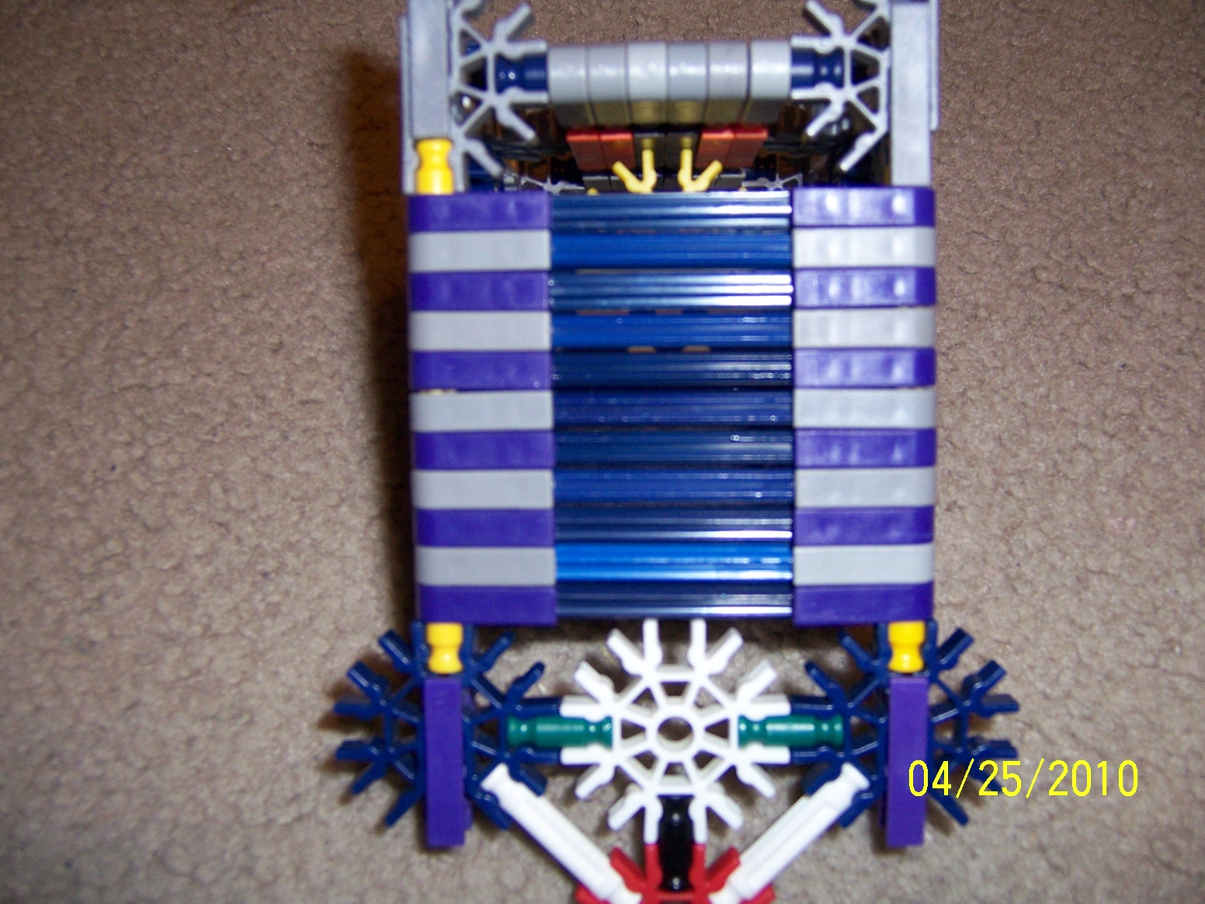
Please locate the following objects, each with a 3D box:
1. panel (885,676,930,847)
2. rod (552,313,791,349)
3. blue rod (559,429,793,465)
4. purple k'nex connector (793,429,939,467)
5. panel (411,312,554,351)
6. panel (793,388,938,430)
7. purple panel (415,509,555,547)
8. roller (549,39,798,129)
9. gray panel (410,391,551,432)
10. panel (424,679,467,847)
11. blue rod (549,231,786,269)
[{"bbox_3d":[0.049,0.049,0.193,0.006,0.018,0.028,0,94,1],"label":"panel"},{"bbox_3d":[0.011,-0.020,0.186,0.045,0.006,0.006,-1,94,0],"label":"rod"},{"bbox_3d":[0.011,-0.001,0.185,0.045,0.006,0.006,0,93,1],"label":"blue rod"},{"bbox_3d":[0.041,-0.001,0.187,0.022,0.015,0.006,0,94,1],"label":"purple k'nex connector"},{"bbox_3d":[-0.019,-0.019,0.186,0.022,0.012,0.006,-1,94,0],"label":"panel"},{"bbox_3d":[0.041,-0.007,0.183,0.022,0.009,0.006,-1,94,0],"label":"panel"},{"bbox_3d":[-0.018,0.012,0.189,0.022,0.015,0.006,0,94,1],"label":"purple panel"},{"bbox_3d":[0.011,-0.060,0.186,0.037,0.023,0.009,-1,94,0],"label":"roller"},{"bbox_3d":[-0.019,-0.006,0.183,0.022,0.009,0.006,-1,94,0],"label":"gray panel"},{"bbox_3d":[-0.025,0.049,0.194,0.006,0.018,0.028,0,94,1],"label":"panel"},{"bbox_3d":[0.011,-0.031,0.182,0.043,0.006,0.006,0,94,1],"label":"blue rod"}]

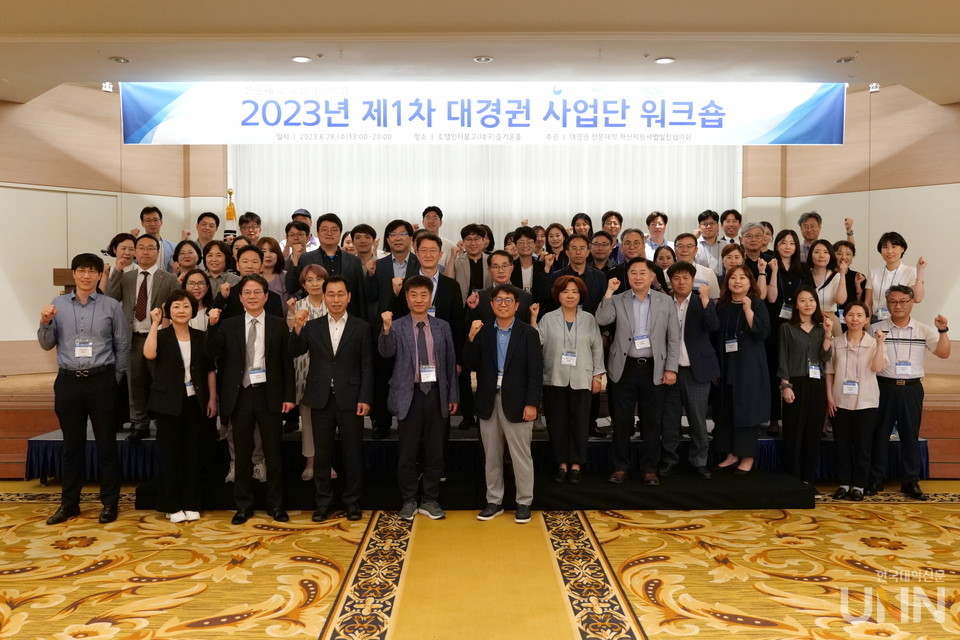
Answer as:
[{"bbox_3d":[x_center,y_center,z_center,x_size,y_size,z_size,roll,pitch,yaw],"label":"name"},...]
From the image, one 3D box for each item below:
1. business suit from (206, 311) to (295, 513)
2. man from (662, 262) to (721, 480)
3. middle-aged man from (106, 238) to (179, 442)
[{"bbox_3d":[-1.641,0.651,5.530,0.620,1.450,0.380,0,2,-14],"label":"business suit"},{"bbox_3d":[1.688,0.393,6.200,0.560,1.710,0.420,1,2,28],"label":"man"},{"bbox_3d":[-2.885,0.124,6.607,0.570,1.711,0.420,0,2,-8],"label":"middle-aged man"}]

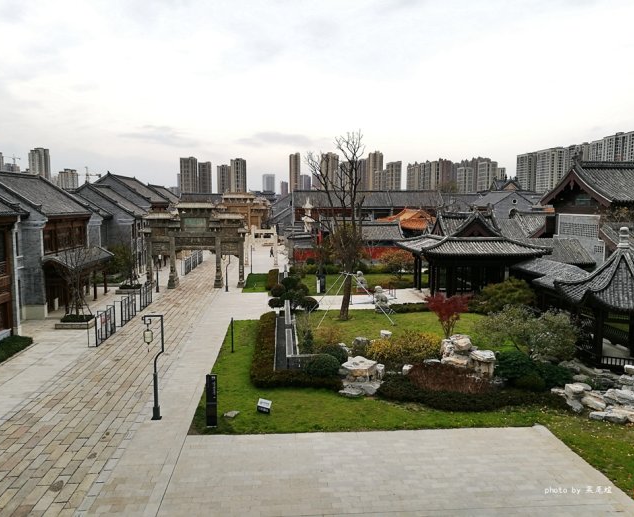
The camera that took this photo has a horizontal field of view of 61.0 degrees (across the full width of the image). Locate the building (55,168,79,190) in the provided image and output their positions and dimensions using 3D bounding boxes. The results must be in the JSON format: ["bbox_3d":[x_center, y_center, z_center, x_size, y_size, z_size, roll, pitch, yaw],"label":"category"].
[{"bbox_3d":[-390.271,-111.312,843.236,26.000,61.000,18.000,0,6,-4],"label":"building"}]

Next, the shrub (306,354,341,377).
[{"bbox_3d":[0.298,5.237,26.679,1.650,1.100,1.600,0,6,0],"label":"shrub"}]

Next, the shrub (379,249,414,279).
[{"bbox_3d":[8.729,0.575,57.213,4.000,3.250,3.700,0,6,-4],"label":"shrub"}]

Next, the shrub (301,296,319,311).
[{"bbox_3d":[-0.503,3.616,41.592,1.250,1.050,1.250,0,6,0],"label":"shrub"}]

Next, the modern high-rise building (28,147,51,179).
[{"bbox_3d":[-437.015,-128.955,845.984,24.000,89.500,19.000,0,6,-4],"label":"modern high-rise building"}]

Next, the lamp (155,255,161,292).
[{"bbox_3d":[-14.327,1.161,48.840,0.800,3.800,0.400,0,6,-4],"label":"lamp"}]

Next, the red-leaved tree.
[{"bbox_3d":[7.661,3.410,31.410,2.700,2.750,2.400,0,6,-4],"label":"red-leaved tree"}]

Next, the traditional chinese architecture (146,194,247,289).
[{"bbox_3d":[-12.335,-1.600,54.592,10.600,9.000,2.400,0,6,-4],"label":"traditional chinese architecture"}]

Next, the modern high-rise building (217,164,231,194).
[{"bbox_3d":[-170.708,-133.675,982.042,24.000,71.900,17.000,0,6,-4],"label":"modern high-rise building"}]

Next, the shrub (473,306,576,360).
[{"bbox_3d":[10.582,3.741,27.334,5.100,2.900,4.000,0,6,-4],"label":"shrub"}]

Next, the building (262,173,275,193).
[{"bbox_3d":[-129.782,-187.530,1446.641,31.000,79.900,26.000,0,6,-4],"label":"building"}]

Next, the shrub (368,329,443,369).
[{"bbox_3d":[4.724,4.790,29.044,3.850,1.550,2.400,0,6,0],"label":"shrub"}]

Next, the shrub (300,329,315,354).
[{"bbox_3d":[-0.513,4.672,30.643,0.750,1.400,0.750,0,6,0],"label":"shrub"}]

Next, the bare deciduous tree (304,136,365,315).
[{"bbox_3d":[1.432,-2.424,39.517,4.300,13.700,4.100,0,6,-4],"label":"bare deciduous tree"}]

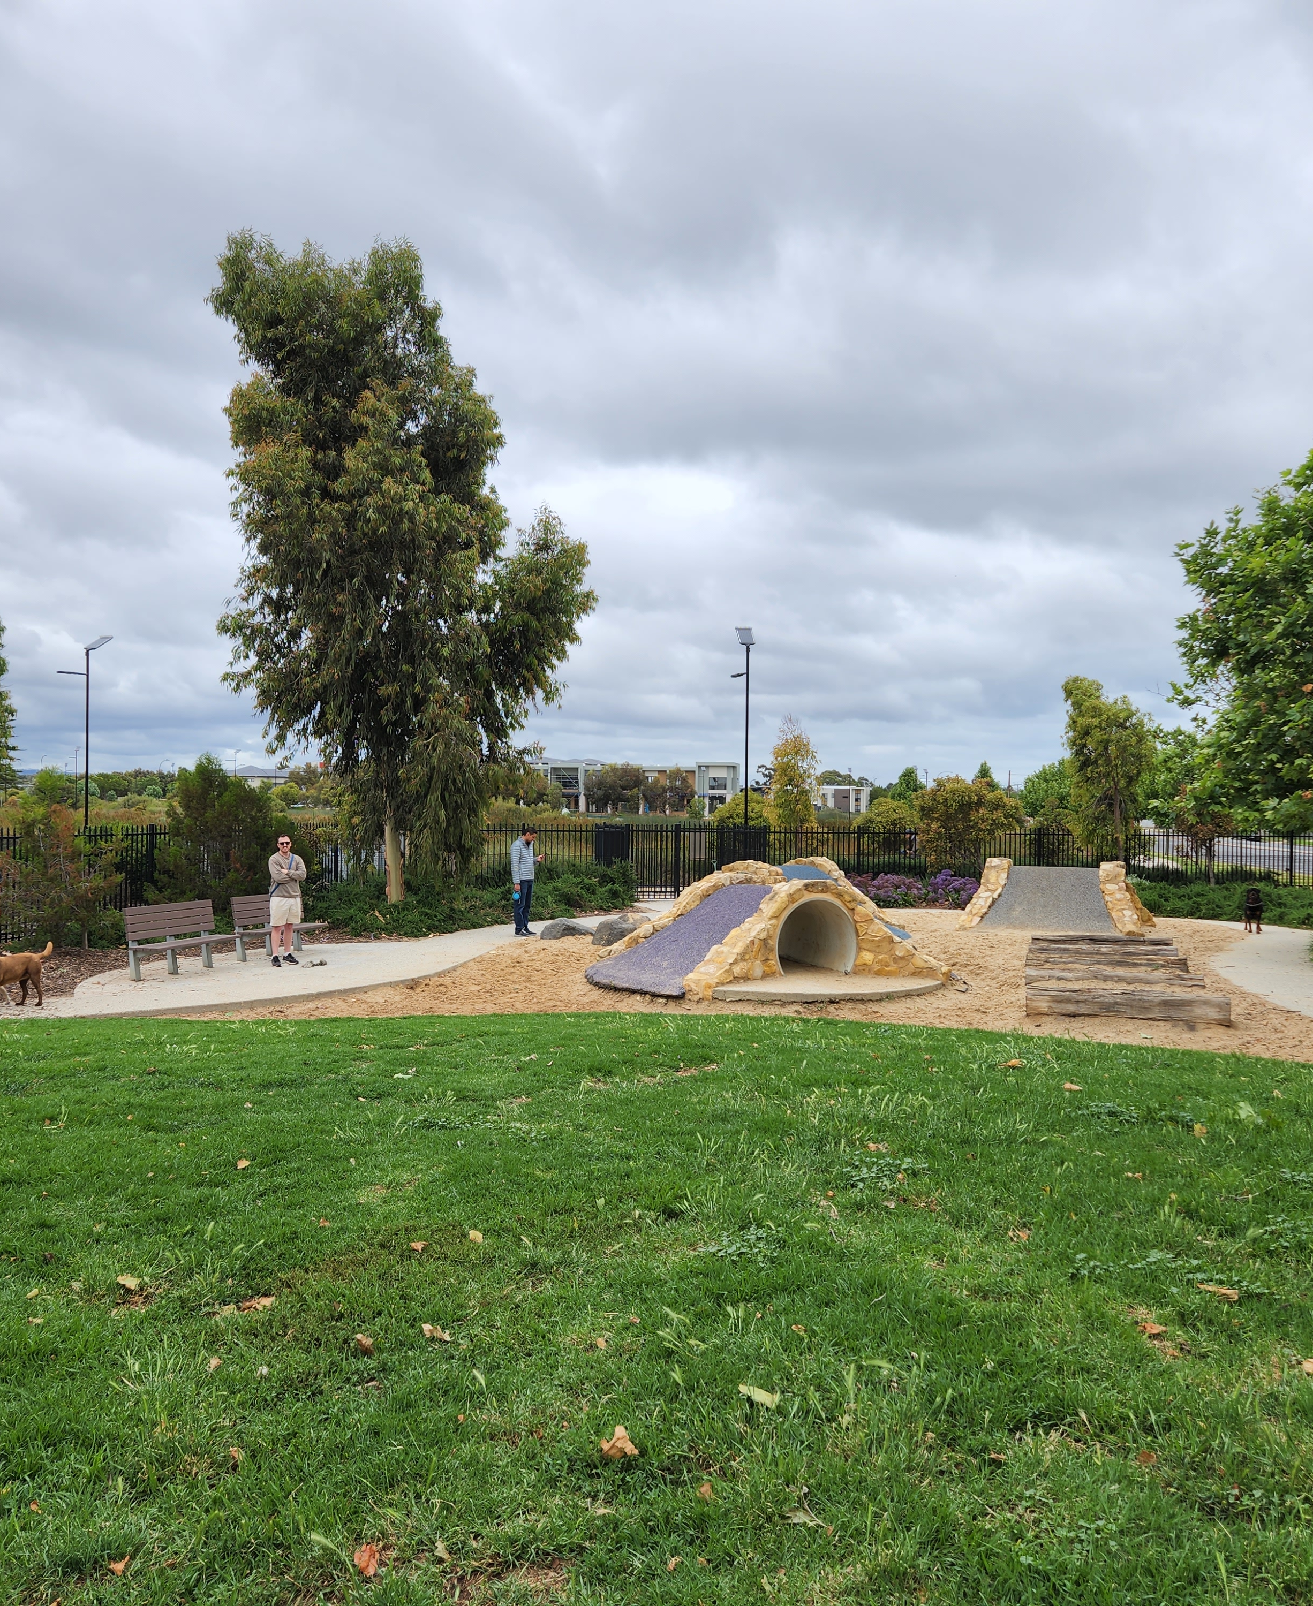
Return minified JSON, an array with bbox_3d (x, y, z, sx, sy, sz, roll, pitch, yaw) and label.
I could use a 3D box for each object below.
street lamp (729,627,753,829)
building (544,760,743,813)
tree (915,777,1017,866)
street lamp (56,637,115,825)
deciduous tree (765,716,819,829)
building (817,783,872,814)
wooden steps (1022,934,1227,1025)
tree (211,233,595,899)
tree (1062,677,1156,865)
[{"bbox_3d":[2.307,-1.216,38.024,0.600,6.951,1.500,0,0,-30],"label":"street lamp"},{"bbox_3d":[-2.298,-2.107,233.032,33.000,9.014,16.000,1,0,6],"label":"building"},{"bbox_3d":[7.334,0.816,33.711,2.450,3.018,2.300,1,0,12],"label":"tree"},{"bbox_3d":[-16.477,-1.345,41.024,1.600,6.952,0.600,1,0,-18],"label":"street lamp"},{"bbox_3d":[3.948,-0.047,42.017,1.600,4.993,1.600,1,0,0],"label":"deciduous tree"},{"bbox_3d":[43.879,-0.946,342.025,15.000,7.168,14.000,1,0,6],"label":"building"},{"bbox_3d":[5.639,2.089,17.673,1.976,0.380,6.600,1,0,15],"label":"wooden steps"},{"bbox_3d":[-5.187,-4.685,28.748,7.600,13.612,6.600,1,0,-10],"label":"tree"},{"bbox_3d":[10.879,-0.333,34.319,2.250,5.425,2.200,1,0,18],"label":"tree"}]

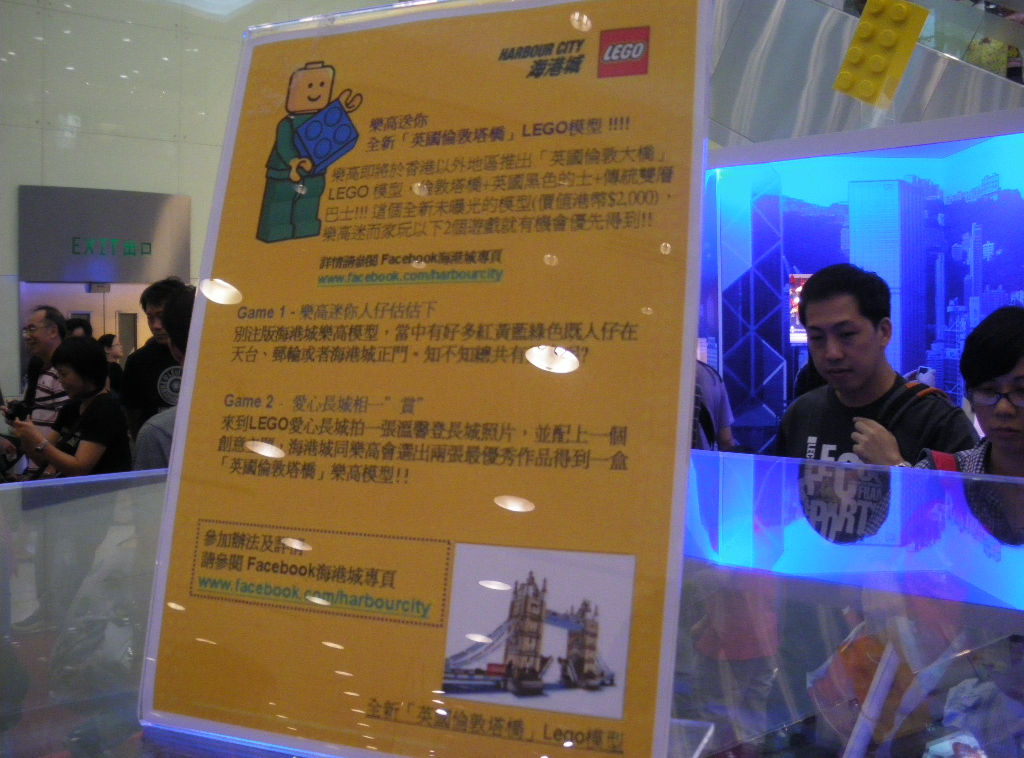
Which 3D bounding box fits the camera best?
[{"bbox_3d":[-1.923,0.123,4.150,0.078,0.083,0.118,-8,4,-28],"label":"camera"}]

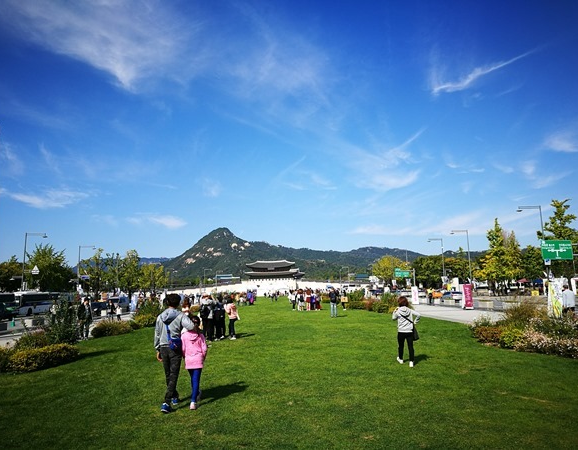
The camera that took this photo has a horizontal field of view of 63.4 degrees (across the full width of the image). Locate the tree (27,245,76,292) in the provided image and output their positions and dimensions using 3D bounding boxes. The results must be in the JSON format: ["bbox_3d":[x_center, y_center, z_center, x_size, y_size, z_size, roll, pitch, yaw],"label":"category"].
[{"bbox_3d":[-41.726,9.128,81.627,8.500,11.500,8.500,-1,-8,0],"label":"tree"}]

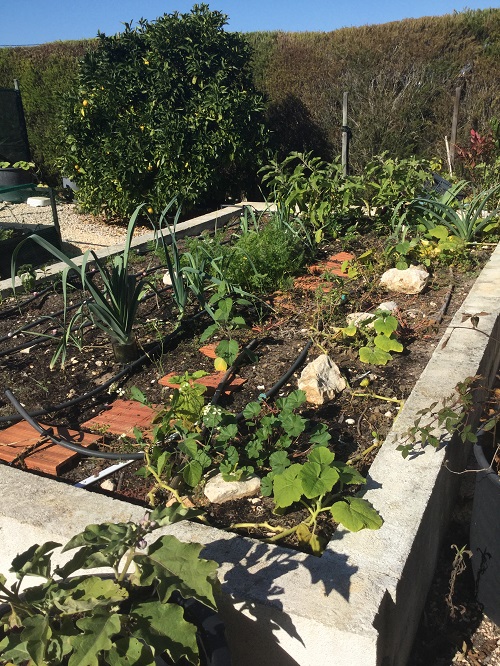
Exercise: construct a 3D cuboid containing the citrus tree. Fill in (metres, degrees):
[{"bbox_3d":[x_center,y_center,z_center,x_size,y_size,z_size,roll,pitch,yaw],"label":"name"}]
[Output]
[{"bbox_3d":[-1.300,-3.279,8.907,3.130,2.842,2.950,-5,21,-6],"label":"citrus tree"}]

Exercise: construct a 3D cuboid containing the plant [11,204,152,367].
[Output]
[{"bbox_3d":[-0.720,-0.187,2.644,0.600,0.720,0.450,-2,21,0],"label":"plant"}]

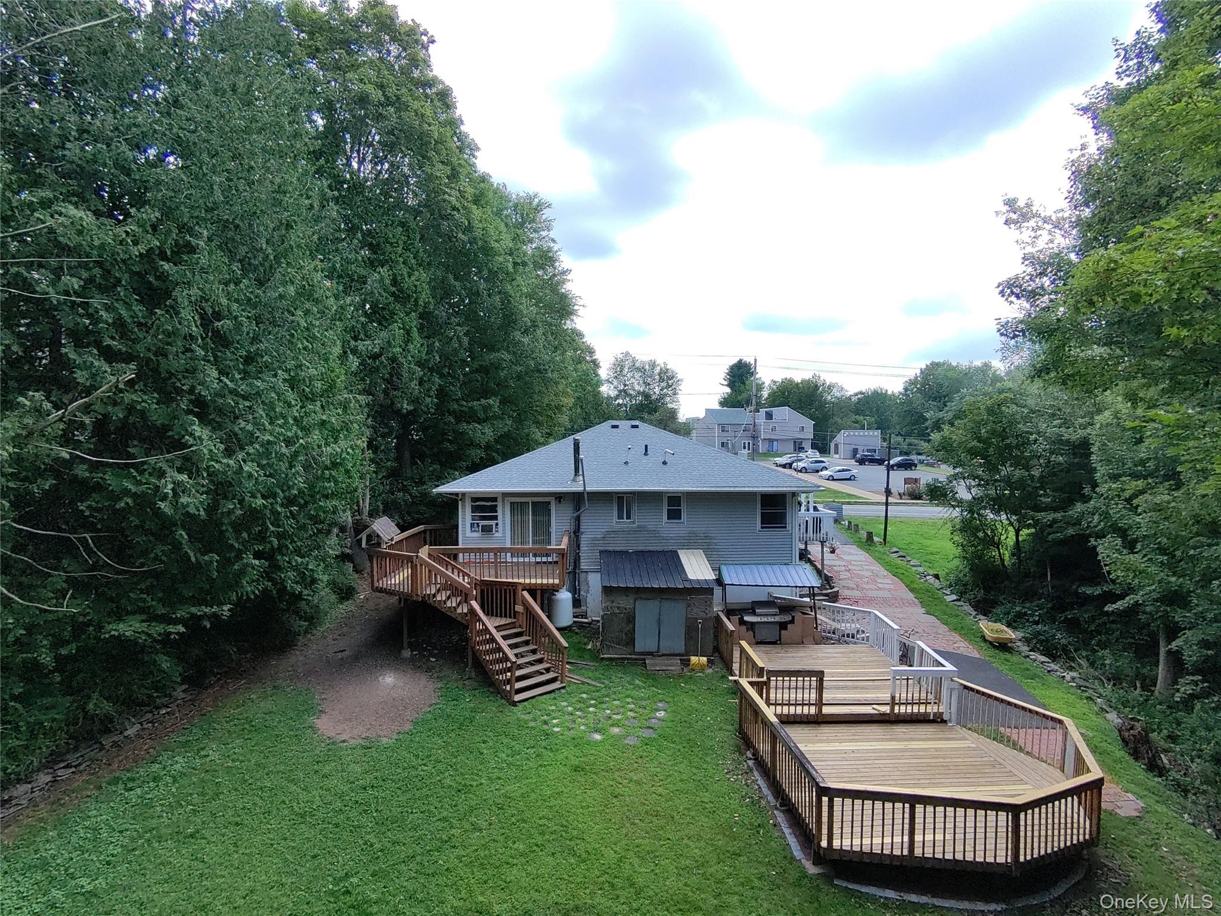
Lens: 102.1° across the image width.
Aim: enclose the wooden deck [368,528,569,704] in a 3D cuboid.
[{"bbox_3d":[-3.800,4.000,13.000,5.000,3.100,2.200,1,2,35],"label":"wooden deck"}]

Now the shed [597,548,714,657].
[{"bbox_3d":[1.300,4.216,14.603,3.220,2.750,1.750,0,4,-4],"label":"shed"}]

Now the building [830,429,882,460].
[{"bbox_3d":[38.900,-2.175,78.523,6.400,4.600,5.200,0,4,0],"label":"building"}]

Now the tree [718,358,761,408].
[{"bbox_3d":[28.267,-12.363,107.426,9.500,19.500,9.500,0,4,0],"label":"tree"}]

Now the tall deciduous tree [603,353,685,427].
[{"bbox_3d":[4.394,-6.093,64.742,10.400,15.600,10.400,0,4,0],"label":"tall deciduous tree"}]

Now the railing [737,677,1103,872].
[{"bbox_3d":[5.300,5.052,8.344,5.450,1.030,3.400,0,4,-3],"label":"railing"}]

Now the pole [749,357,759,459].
[{"bbox_3d":[13.809,-3.230,47.591,0.600,13.200,0.600,0,4,0],"label":"pole"}]

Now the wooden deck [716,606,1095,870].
[{"bbox_3d":[5.300,4.805,9.831,5.400,1.550,6.400,0,4,-3],"label":"wooden deck"}]

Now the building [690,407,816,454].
[{"bbox_3d":[27.300,-5.504,94.342,18.000,8.400,11.000,-1,4,-10],"label":"building"}]

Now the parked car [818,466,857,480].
[{"bbox_3d":[27.343,1.871,59.044,4.500,1.480,1.800,0,4,0],"label":"parked car"}]

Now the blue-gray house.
[{"bbox_3d":[0.620,1.811,21.562,12.500,6.850,11.200,0,4,0],"label":"blue-gray house"}]

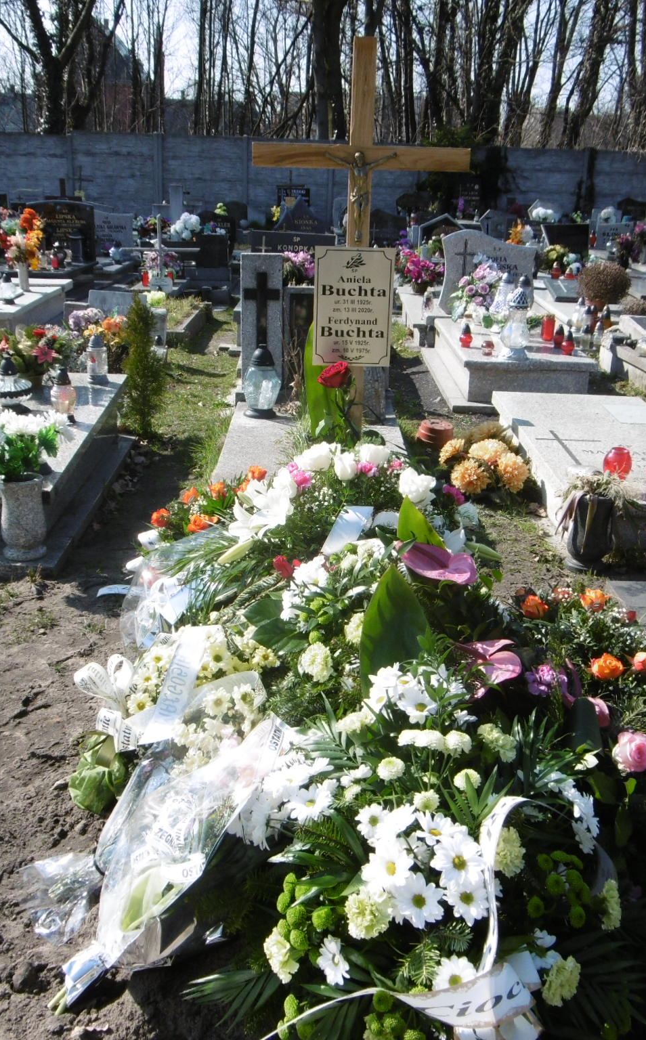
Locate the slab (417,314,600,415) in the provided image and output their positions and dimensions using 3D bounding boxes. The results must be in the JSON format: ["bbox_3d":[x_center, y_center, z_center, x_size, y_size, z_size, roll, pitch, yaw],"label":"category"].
[{"bbox_3d":[1.342,-1.196,7.175,0.970,0.360,2.100,1,20,0],"label":"slab"}]

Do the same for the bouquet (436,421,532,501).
[{"bbox_3d":[0.767,-0.271,4.654,0.440,0.270,0.420,1,20,0],"label":"bouquet"}]

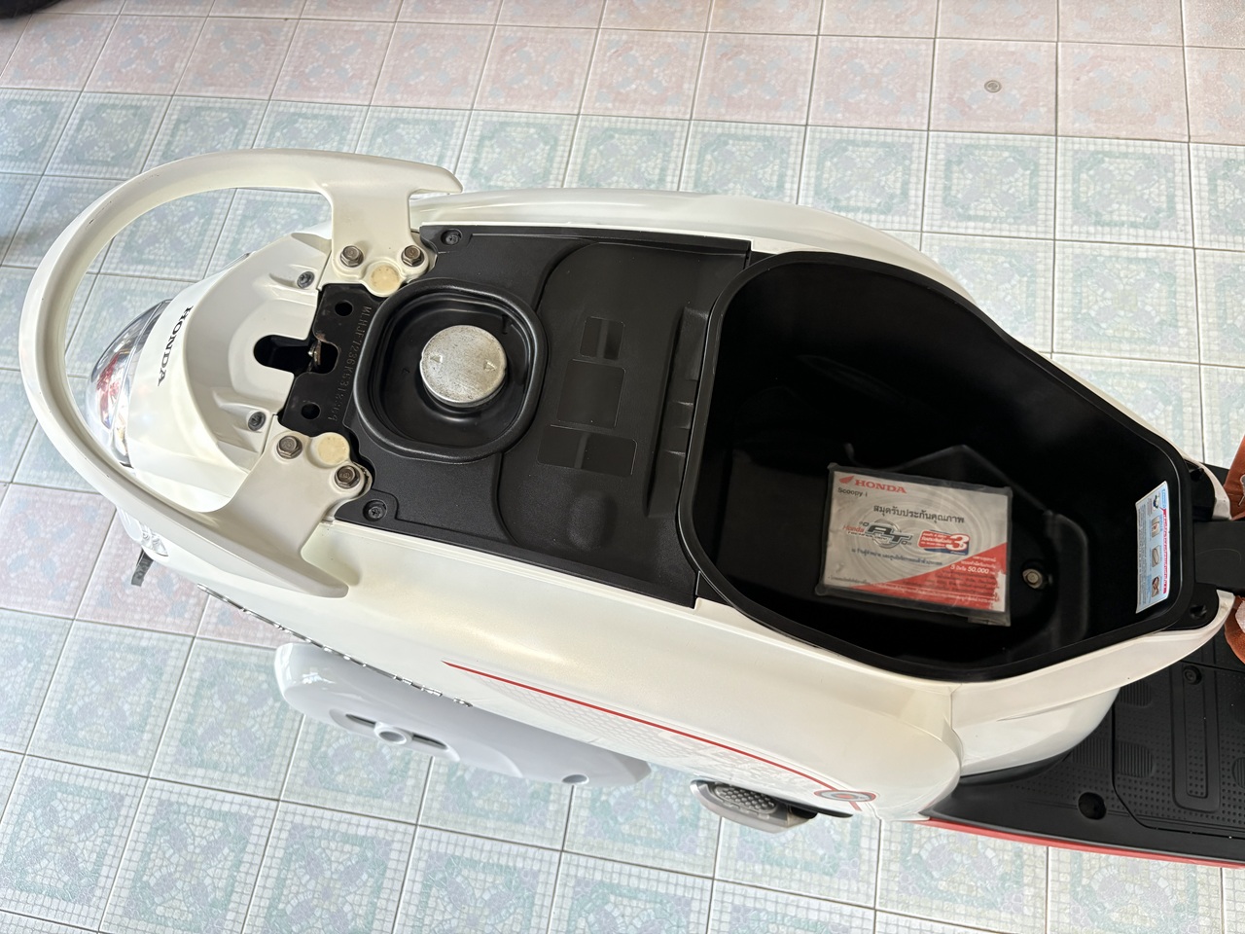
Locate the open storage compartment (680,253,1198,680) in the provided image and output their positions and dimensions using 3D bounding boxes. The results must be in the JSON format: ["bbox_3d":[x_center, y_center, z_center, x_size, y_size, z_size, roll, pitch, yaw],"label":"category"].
[{"bbox_3d":[0.269,0.029,0.779,0.410,0.250,0.325,9,70,3],"label":"open storage compartment"}]

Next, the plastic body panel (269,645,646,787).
[{"bbox_3d":[-0.160,0.248,0.948,0.370,0.140,0.085,14,70,2],"label":"plastic body panel"}]

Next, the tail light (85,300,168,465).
[{"bbox_3d":[-0.447,-0.072,0.856,0.105,0.110,0.175,7,69,10],"label":"tail light"}]

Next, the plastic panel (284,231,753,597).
[{"bbox_3d":[-0.085,-0.060,0.712,0.335,0.065,0.300,7,69,10],"label":"plastic panel"}]

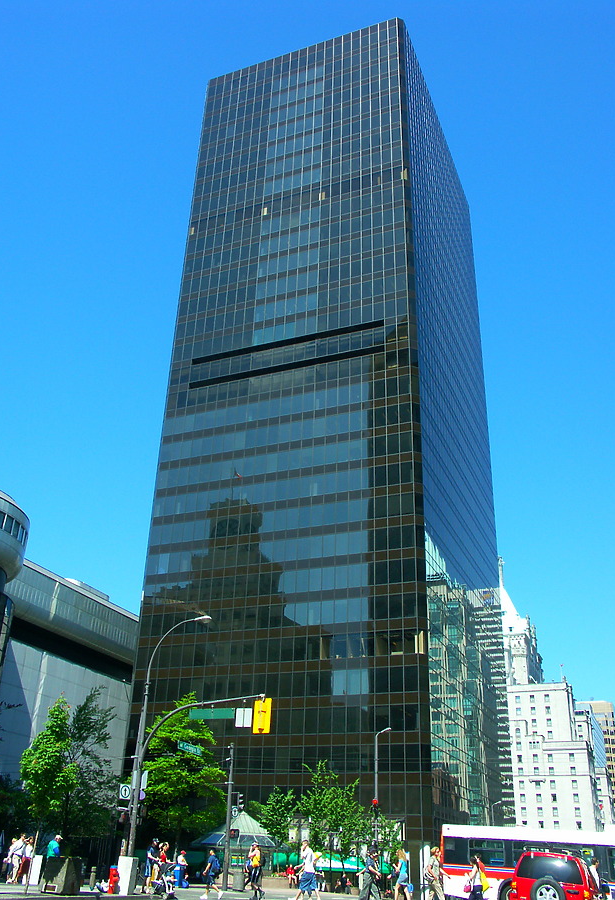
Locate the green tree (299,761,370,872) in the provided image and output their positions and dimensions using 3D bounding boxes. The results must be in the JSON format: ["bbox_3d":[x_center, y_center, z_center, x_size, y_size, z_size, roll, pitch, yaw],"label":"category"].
[{"bbox_3d":[1.775,25.436,56.813,4.541,7.866,4.780,2,-27,1],"label":"green tree"}]

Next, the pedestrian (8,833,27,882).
[{"bbox_3d":[-11.221,15.786,32.136,0.620,1.700,0.550,-7,-29,16],"label":"pedestrian"}]

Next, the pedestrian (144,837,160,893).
[{"bbox_3d":[-5.497,14.705,29.411,0.600,1.740,0.500,-7,-29,16],"label":"pedestrian"}]

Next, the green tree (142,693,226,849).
[{"bbox_3d":[-6.586,17.978,44.187,4.289,9.491,4.514,-9,-29,20],"label":"green tree"}]

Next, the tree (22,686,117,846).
[{"bbox_3d":[-9.115,12.856,31.598,3.500,6.935,3.684,-9,-29,20],"label":"tree"}]

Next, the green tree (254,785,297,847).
[{"bbox_3d":[-2.047,24.270,53.209,2.491,5.246,2.622,2,-27,1],"label":"green tree"}]

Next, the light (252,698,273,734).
[{"bbox_3d":[-1.586,9.371,29.200,0.620,1.150,0.420,-9,-29,20],"label":"light"}]

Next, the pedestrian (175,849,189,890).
[{"bbox_3d":[-6.259,21.006,41.661,0.500,1.700,0.500,-21,-35,37],"label":"pedestrian"}]

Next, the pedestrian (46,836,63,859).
[{"bbox_3d":[-10.449,16.874,34.363,0.500,1.740,0.520,8,-28,-10],"label":"pedestrian"}]

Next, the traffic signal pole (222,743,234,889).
[{"bbox_3d":[-3.626,16.931,38.436,0.240,6.231,0.240,-9,-29,20],"label":"traffic signal pole"}]

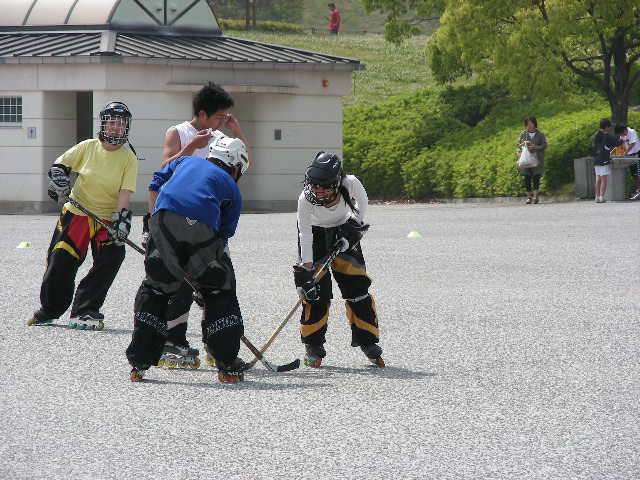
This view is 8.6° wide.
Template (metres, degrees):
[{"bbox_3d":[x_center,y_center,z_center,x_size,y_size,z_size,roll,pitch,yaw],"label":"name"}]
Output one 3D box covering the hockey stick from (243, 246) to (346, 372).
[{"bbox_3d":[-0.174,0.382,26.000,0.220,1.250,0.070,38,5,0],"label":"hockey stick"}]

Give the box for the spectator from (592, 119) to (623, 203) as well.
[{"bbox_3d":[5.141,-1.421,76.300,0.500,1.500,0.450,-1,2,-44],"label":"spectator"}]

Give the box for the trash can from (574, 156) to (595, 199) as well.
[{"bbox_3d":[4.920,-1.150,78.500,0.450,0.790,0.450,0,1,6],"label":"trash can"}]

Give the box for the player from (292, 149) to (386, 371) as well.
[{"bbox_3d":[0.120,0.126,26.100,0.560,1.340,0.680,1,2,18],"label":"player"}]

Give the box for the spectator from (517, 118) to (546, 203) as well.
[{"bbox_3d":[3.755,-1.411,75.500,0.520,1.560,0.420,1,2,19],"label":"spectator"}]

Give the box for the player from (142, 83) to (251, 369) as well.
[{"bbox_3d":[-0.730,-0.090,26.400,0.520,1.770,0.580,2,2,38],"label":"player"}]

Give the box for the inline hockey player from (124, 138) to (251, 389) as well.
[{"bbox_3d":[-0.787,0.116,25.250,0.660,1.450,0.740,1,2,25],"label":"inline hockey player"}]

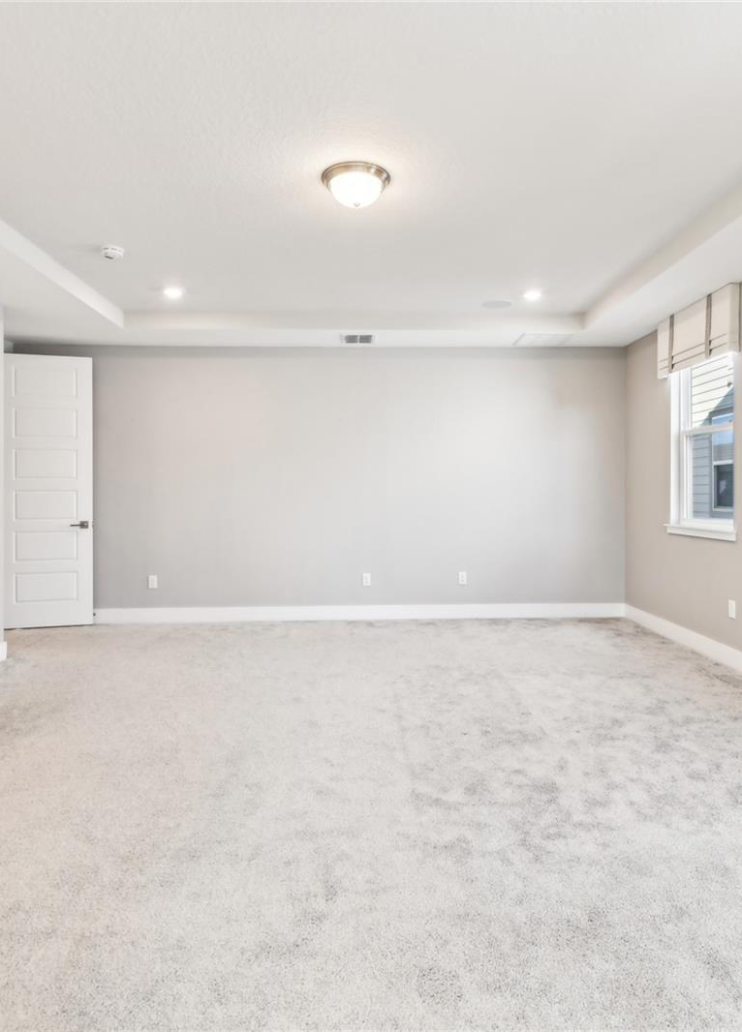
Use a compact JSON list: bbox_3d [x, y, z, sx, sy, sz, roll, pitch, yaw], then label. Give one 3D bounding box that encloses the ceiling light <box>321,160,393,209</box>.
[{"bbox_3d":[-0.071,-1.550,2.900,0.330,0.135,0.330,0,1,0],"label":"ceiling light"}]

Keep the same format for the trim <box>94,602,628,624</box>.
[{"bbox_3d":[-0.135,0.926,5.735,5.240,0.137,0.018,0,1,-3],"label":"trim"}]

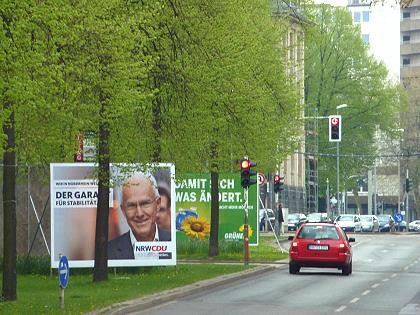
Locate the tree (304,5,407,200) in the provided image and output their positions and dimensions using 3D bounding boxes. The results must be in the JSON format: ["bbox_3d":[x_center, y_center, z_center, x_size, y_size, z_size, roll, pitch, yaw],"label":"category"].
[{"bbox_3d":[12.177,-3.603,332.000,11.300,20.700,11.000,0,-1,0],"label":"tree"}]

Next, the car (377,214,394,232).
[{"bbox_3d":[14.958,5.692,312.000,1.760,1.450,4.250,0,-1,15],"label":"car"}]

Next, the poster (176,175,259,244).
[{"bbox_3d":[0.090,1.864,131.000,3.680,2.630,0.120,0,-1,-27],"label":"poster"}]

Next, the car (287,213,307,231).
[{"bbox_3d":[6.808,5.292,295.000,1.760,1.460,4.300,0,-1,14],"label":"car"}]

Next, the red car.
[{"bbox_3d":[3.080,2.495,100.700,1.720,1.460,4.340,0,-1,4],"label":"red car"}]

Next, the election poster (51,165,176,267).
[{"bbox_3d":[-2.572,1.553,97.300,3.740,2.740,0.120,0,-1,-28],"label":"election poster"}]

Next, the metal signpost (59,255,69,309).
[{"bbox_3d":[-2.693,2.288,67.000,0.120,1.020,0.600,0,-1,16],"label":"metal signpost"}]

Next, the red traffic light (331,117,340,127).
[{"bbox_3d":[6.206,-1.780,180.000,0.450,0.500,0.300,0,-1,2],"label":"red traffic light"}]

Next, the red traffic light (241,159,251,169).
[{"bbox_3d":[1.128,0.199,115.000,0.310,0.320,0.300,0,-1,0],"label":"red traffic light"}]

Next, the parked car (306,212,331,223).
[{"bbox_3d":[8.842,5.322,298.000,1.760,1.500,4.250,0,-1,14],"label":"parked car"}]

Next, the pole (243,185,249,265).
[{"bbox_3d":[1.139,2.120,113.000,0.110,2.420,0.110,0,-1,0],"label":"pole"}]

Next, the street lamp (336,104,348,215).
[{"bbox_3d":[11.529,0.912,316.000,1.100,11.000,0.350,0,-1,0],"label":"street lamp"}]

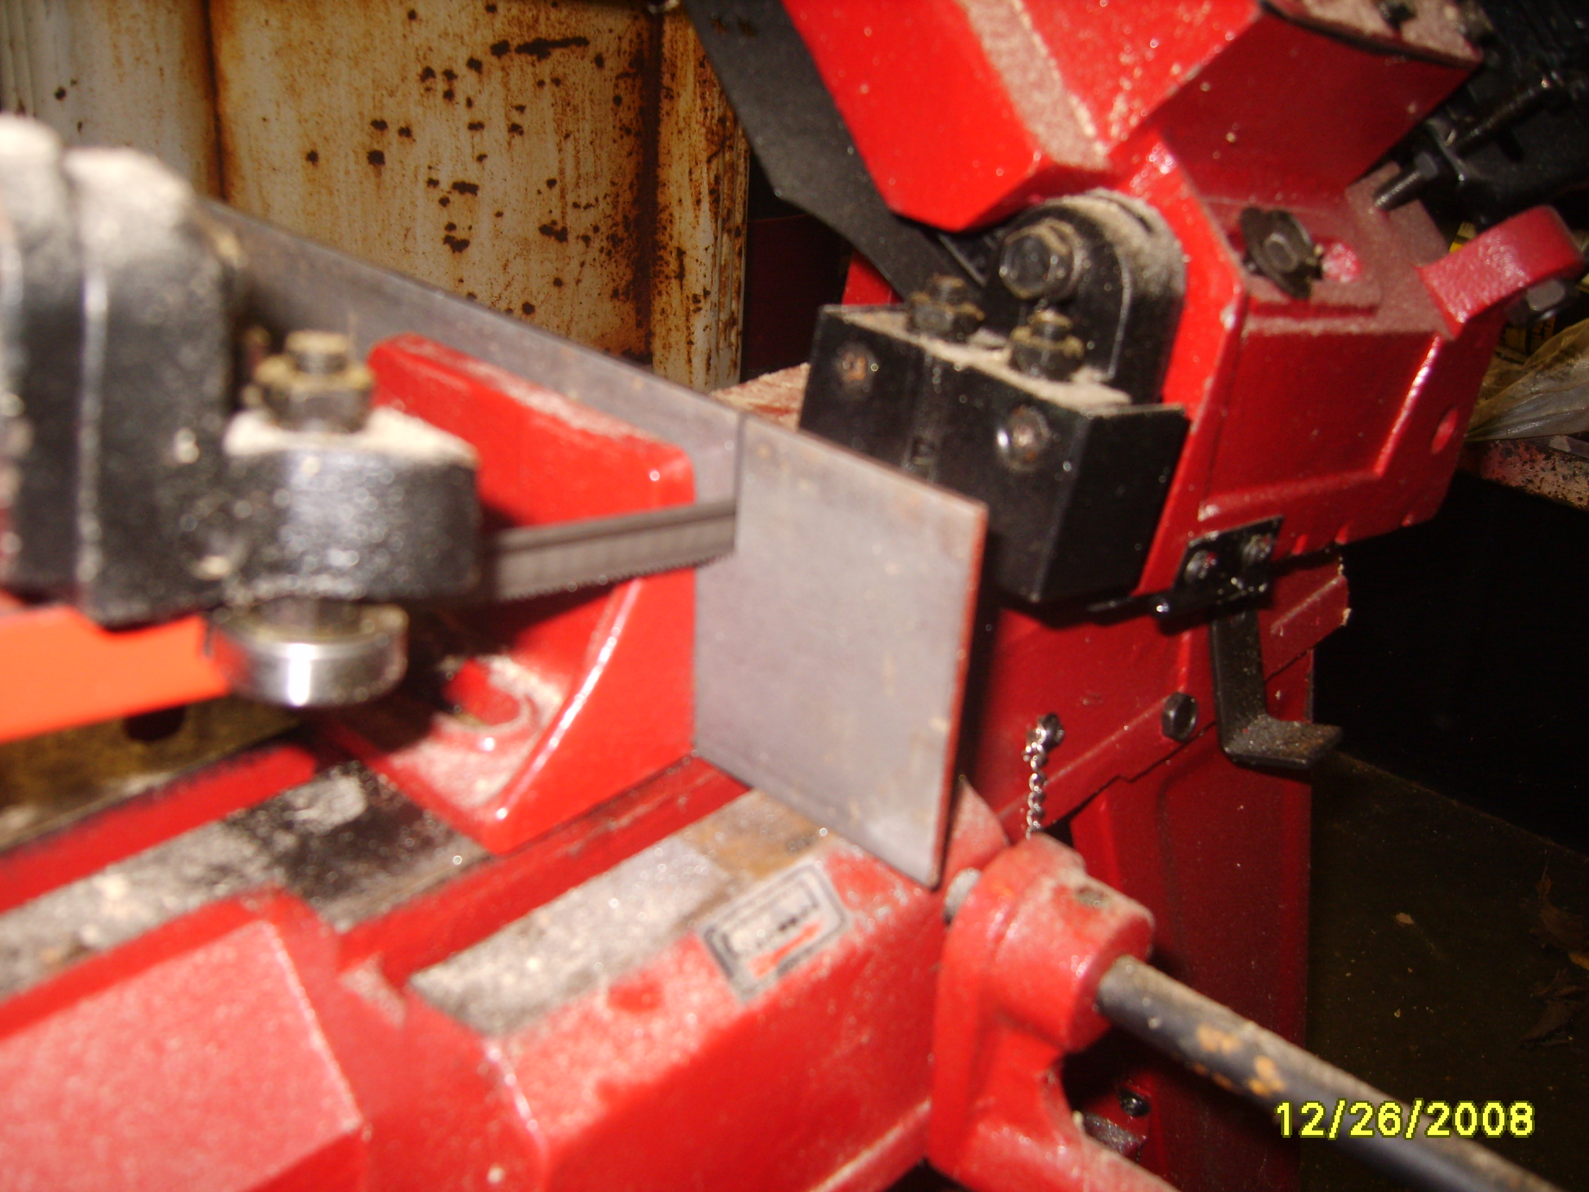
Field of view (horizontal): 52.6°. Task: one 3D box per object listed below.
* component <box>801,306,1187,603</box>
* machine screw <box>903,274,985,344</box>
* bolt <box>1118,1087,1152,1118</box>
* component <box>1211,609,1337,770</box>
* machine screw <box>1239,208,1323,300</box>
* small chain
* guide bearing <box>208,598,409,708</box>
[{"bbox_3d":[0.040,-0.032,0.348,0.034,0.039,0.074,-9,29,-43],"label":"component"},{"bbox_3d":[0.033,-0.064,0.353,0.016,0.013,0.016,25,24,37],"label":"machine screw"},{"bbox_3d":[0.093,0.138,0.438,0.009,0.009,0.005,25,35,37],"label":"bolt"},{"bbox_3d":[0.124,0.021,0.416,0.024,0.040,0.021,5,21,45],"label":"component"},{"bbox_3d":[0.105,-0.074,0.344,0.021,0.008,0.021,-12,73,-47],"label":"machine screw"},{"bbox_3d":[0.056,0.041,0.364,0.007,0.032,0.007,25,35,37],"label":"small chain"},{"bbox_3d":[-0.068,0.007,0.226,0.026,0.009,0.026,25,24,37],"label":"guide bearing"}]

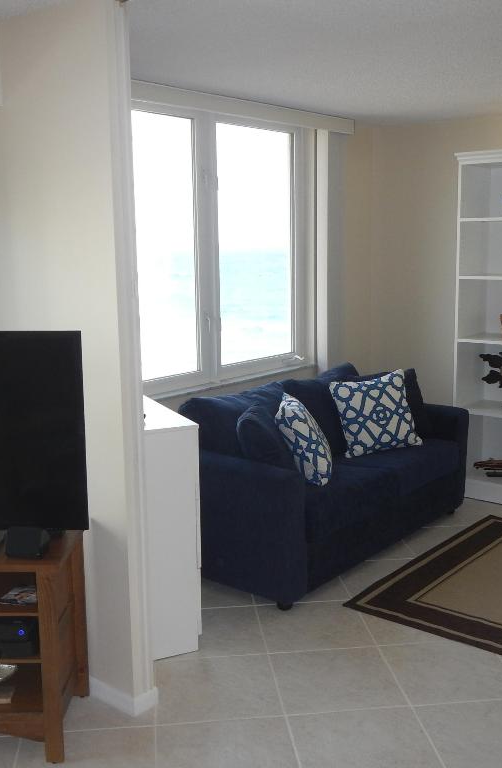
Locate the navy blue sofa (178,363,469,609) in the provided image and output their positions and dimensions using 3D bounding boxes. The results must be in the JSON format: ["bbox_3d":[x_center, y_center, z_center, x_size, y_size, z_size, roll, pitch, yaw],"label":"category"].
[{"bbox_3d":[0.416,0.439,4.621,0.890,0.880,1.790,7,13,40],"label":"navy blue sofa"}]

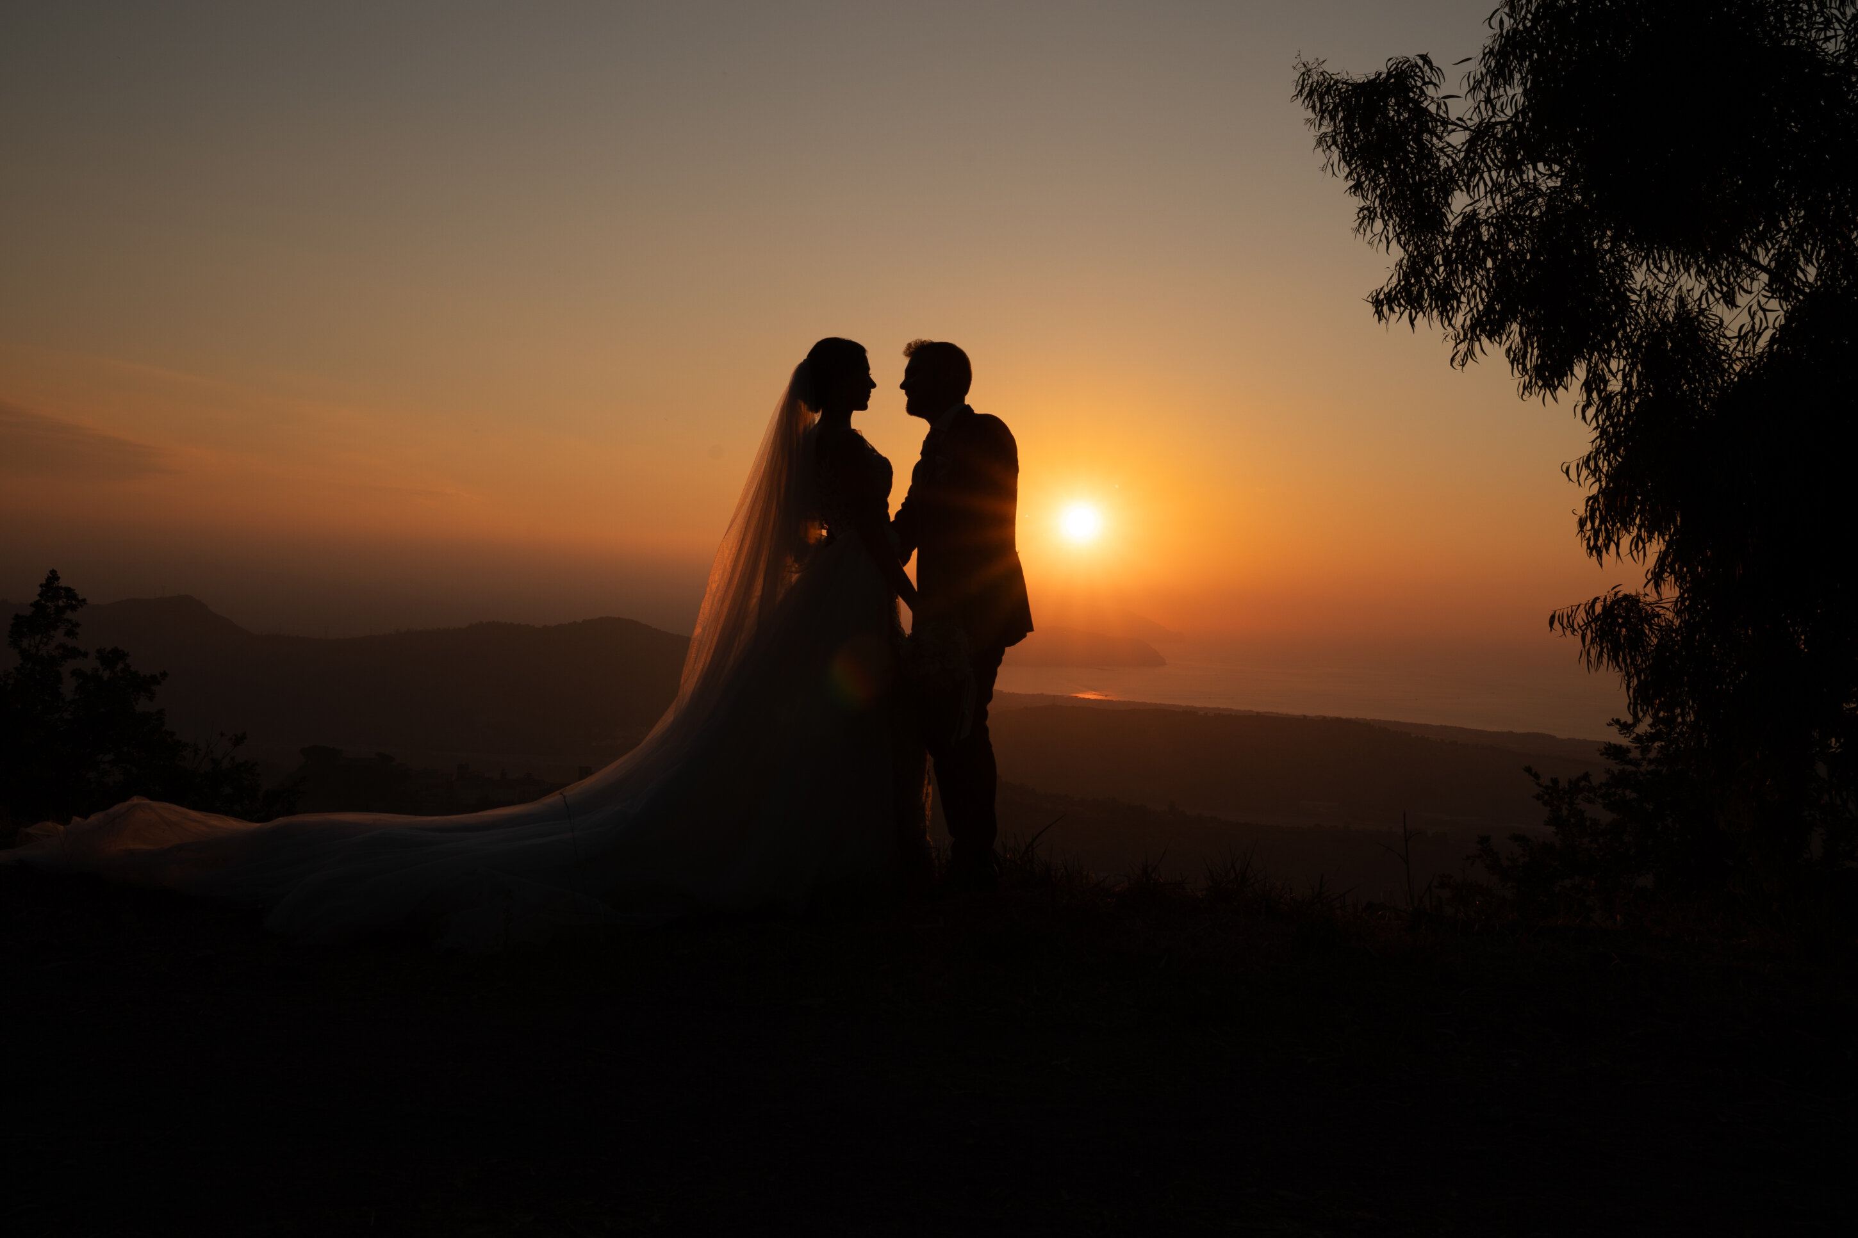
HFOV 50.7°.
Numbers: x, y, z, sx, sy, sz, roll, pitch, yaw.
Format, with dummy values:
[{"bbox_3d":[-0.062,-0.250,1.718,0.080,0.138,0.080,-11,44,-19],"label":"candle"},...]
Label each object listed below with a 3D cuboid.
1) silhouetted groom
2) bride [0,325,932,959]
[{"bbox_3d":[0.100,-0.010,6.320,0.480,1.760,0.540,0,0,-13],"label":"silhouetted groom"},{"bbox_3d":[-1.500,0.020,6.150,3.000,1.800,1.250,0,0,0],"label":"bride"}]

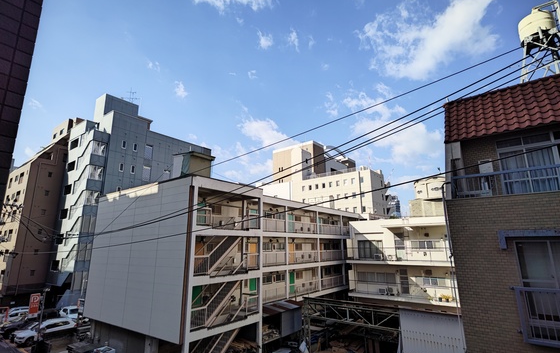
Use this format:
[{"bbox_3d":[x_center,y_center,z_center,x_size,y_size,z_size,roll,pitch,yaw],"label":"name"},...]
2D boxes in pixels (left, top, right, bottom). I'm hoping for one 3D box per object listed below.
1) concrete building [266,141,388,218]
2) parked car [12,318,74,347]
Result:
[{"bbox_3d":[13.208,8.354,81.220,34.000,38.000,15.500,-11,-17,38],"label":"concrete building"},{"bbox_3d":[-21.688,14.395,26.071,1.820,1.620,4.480,-11,-17,36],"label":"parked car"}]

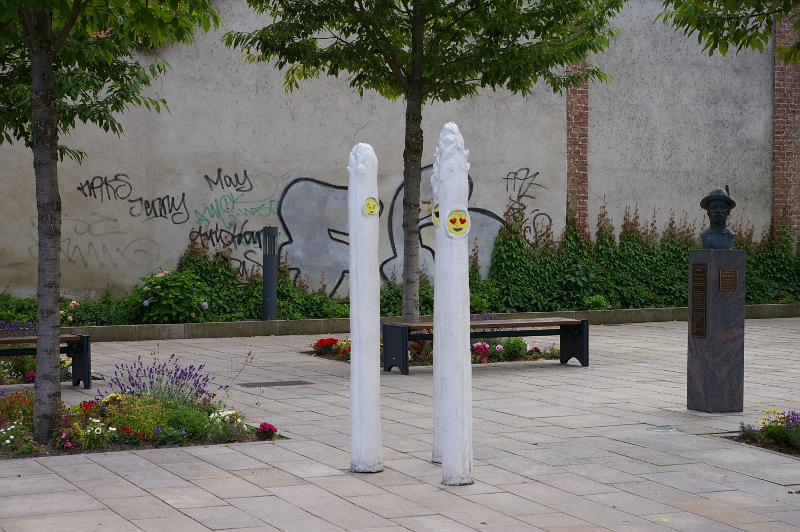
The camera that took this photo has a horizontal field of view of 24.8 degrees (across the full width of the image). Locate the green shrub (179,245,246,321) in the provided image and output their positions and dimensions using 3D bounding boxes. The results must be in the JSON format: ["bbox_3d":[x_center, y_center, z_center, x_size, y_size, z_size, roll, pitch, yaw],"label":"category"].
[{"bbox_3d":[-2.276,0.212,22.100,0.880,0.940,0.650,-1,3,-23],"label":"green shrub"}]

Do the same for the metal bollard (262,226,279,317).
[{"bbox_3d":[-1.559,0.096,21.950,0.172,1.130,0.172,-1,3,-23],"label":"metal bollard"}]

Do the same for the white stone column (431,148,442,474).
[{"bbox_3d":[0.271,0.238,10.729,0.185,1.846,0.185,1,3,23],"label":"white stone column"}]

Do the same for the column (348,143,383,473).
[{"bbox_3d":[-0.198,0.236,10.390,0.190,1.875,0.190,0,2,0],"label":"column"}]

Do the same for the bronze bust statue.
[{"bbox_3d":[2.328,-0.347,13.293,0.265,0.468,0.270,1,3,18],"label":"bronze bust statue"}]

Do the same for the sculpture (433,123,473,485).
[{"bbox_3d":[0.307,0.207,9.980,0.205,1.982,0.205,0,2,-15],"label":"sculpture"}]

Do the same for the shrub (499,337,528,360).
[{"bbox_3d":[1.139,0.823,18.279,0.310,0.270,0.290,0,2,0],"label":"shrub"}]

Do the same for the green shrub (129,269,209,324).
[{"bbox_3d":[-2.746,0.374,21.600,0.950,0.690,0.800,-1,3,-23],"label":"green shrub"}]

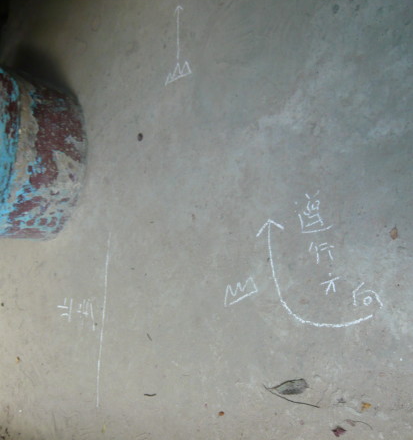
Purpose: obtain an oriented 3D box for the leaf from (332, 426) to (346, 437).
[{"bbox_3d":[0.335,0.530,1.120,0.033,0.009,0.022,-54,53,22],"label":"leaf"}]

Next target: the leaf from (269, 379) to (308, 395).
[{"bbox_3d":[0.226,0.463,1.224,0.126,0.016,0.037,-24,68,37],"label":"leaf"}]

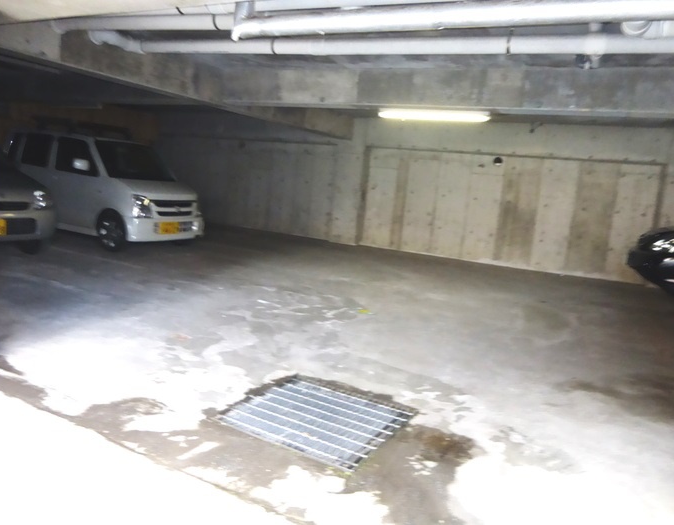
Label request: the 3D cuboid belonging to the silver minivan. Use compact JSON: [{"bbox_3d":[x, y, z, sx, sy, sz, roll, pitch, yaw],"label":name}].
[{"bbox_3d":[-3.725,-1.197,8.152,3.395,1.645,1.475,10,11,28],"label":"silver minivan"}]

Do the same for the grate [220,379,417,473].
[{"bbox_3d":[-0.090,0.865,2.803,0.800,0.050,0.735,10,11,28],"label":"grate"}]

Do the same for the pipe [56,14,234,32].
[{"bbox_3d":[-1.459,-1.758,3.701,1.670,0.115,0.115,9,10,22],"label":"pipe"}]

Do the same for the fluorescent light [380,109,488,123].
[{"bbox_3d":[1.026,-1.581,5.450,1.230,0.100,0.110,9,10,22],"label":"fluorescent light"}]

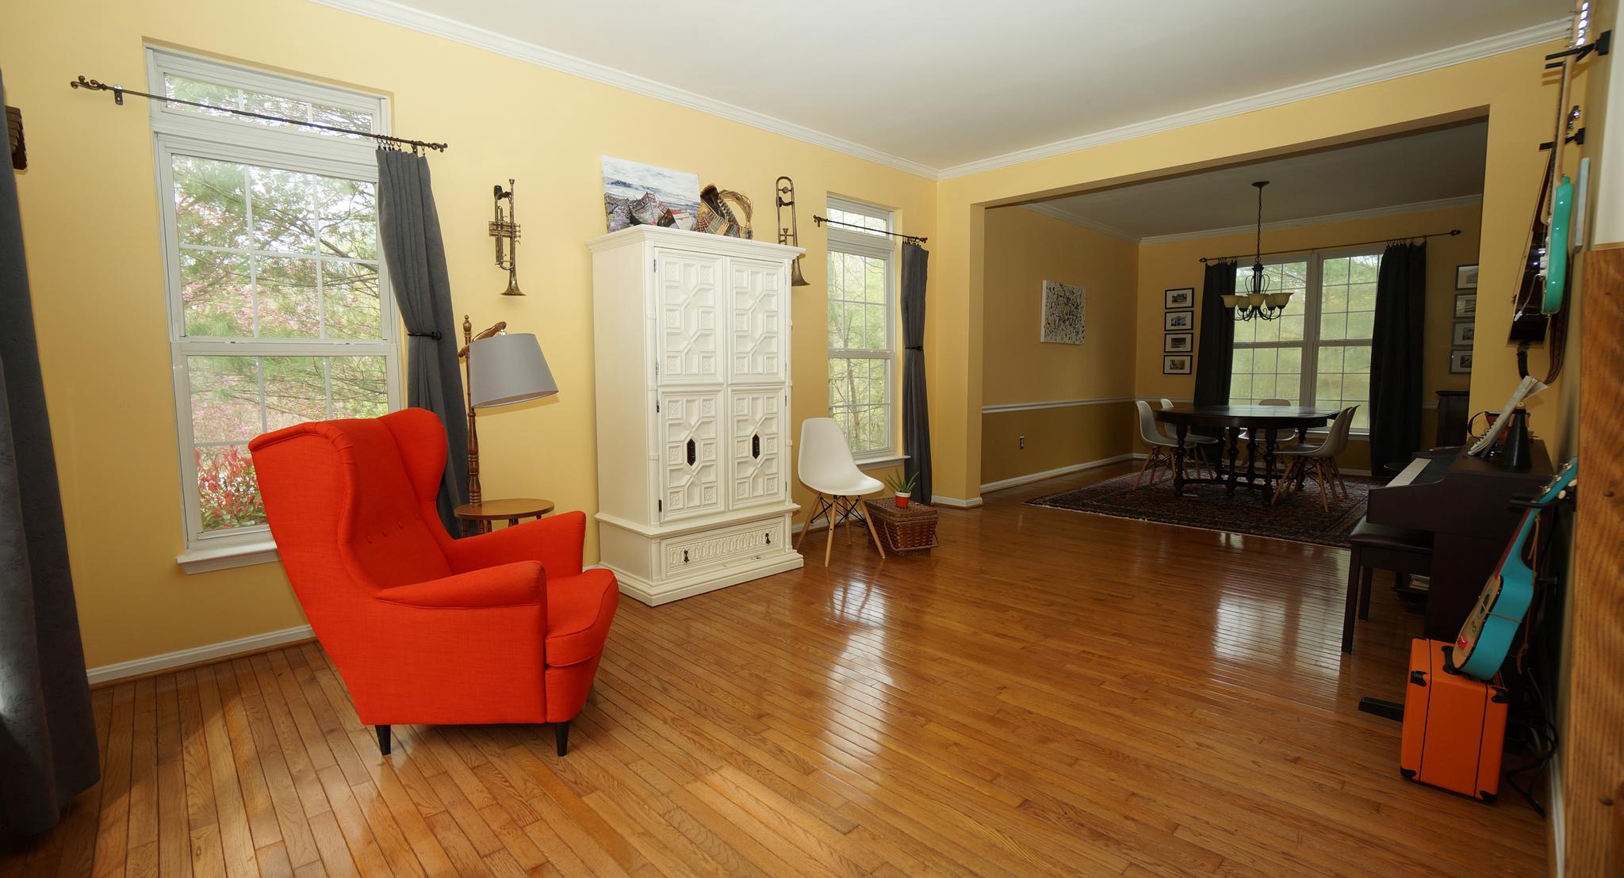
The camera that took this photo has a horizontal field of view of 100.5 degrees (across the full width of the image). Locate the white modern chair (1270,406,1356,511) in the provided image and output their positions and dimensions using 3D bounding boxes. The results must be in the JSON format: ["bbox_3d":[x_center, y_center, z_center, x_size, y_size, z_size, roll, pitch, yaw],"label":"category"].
[{"bbox_3d":[4.076,0.136,5.503,0.480,0.820,0.530,-5,7,-43],"label":"white modern chair"}]

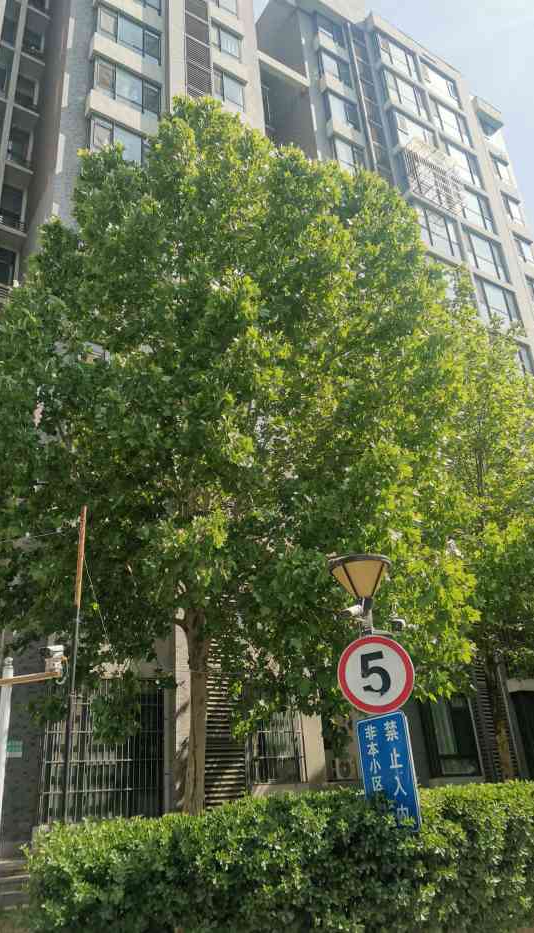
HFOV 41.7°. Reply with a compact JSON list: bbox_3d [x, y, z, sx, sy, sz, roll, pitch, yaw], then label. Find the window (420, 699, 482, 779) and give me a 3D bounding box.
[{"bbox_3d":[4.896,7.263,18.909,2.016,2.093,0.200,13,-31,-31],"label":"window"}]

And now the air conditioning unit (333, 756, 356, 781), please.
[{"bbox_3d":[1.864,7.499,17.376,0.740,0.540,0.300,13,-31,-31],"label":"air conditioning unit"}]

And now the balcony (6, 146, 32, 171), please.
[{"bbox_3d":[-8.477,-10.062,23.826,0.898,0.862,0.850,13,-31,-31],"label":"balcony"}]

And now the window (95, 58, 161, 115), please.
[{"bbox_3d":[-4.496,-12.186,22.641,2.276,1.602,0.200,13,-31,-31],"label":"window"}]

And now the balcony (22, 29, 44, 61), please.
[{"bbox_3d":[-8.872,-15.278,26.411,0.898,1.162,0.850,13,-31,-31],"label":"balcony"}]

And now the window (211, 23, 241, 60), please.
[{"bbox_3d":[-1.615,-16.340,27.085,1.250,1.447,0.200,13,-31,-31],"label":"window"}]

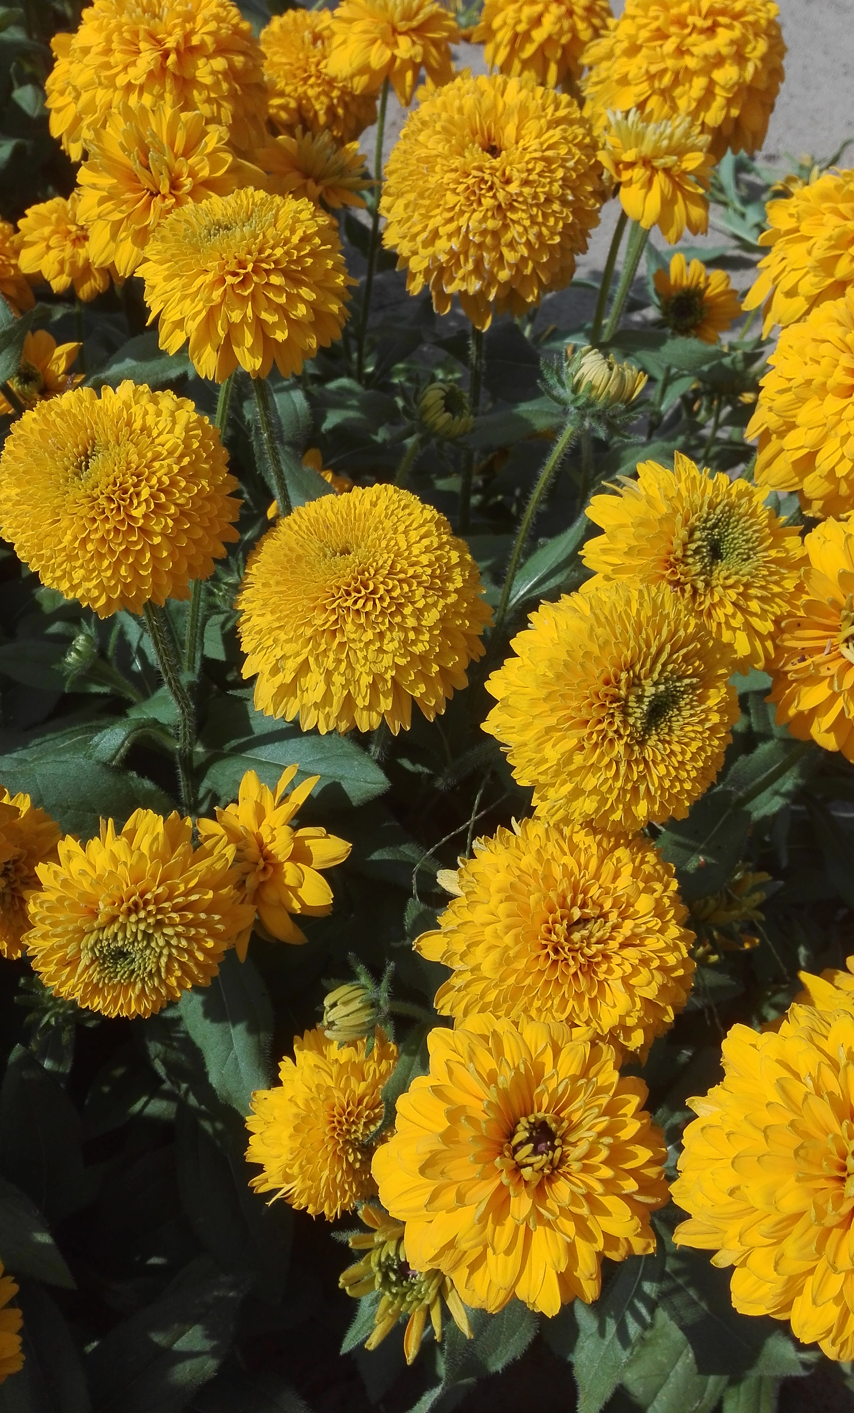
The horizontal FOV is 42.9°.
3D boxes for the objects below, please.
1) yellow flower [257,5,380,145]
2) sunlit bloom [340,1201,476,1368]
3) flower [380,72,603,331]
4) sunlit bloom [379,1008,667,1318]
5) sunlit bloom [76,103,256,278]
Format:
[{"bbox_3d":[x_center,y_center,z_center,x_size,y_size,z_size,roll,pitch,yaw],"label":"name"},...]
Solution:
[{"bbox_3d":[-0.052,-0.313,0.540,0.062,0.050,0.064,0,76,0],"label":"yellow flower"},{"bbox_3d":[-0.006,0.203,0.385,0.052,0.034,0.054,0,49,-8],"label":"sunlit bloom"},{"bbox_3d":[0.024,-0.184,0.398,0.088,0.063,0.088,0,76,0],"label":"flower"},{"bbox_3d":[0.030,0.145,0.351,0.092,0.039,0.092,0,62,-2],"label":"sunlit bloom"},{"bbox_3d":[-0.112,-0.220,0.465,0.073,0.044,0.073,0,76,-3],"label":"sunlit bloom"}]

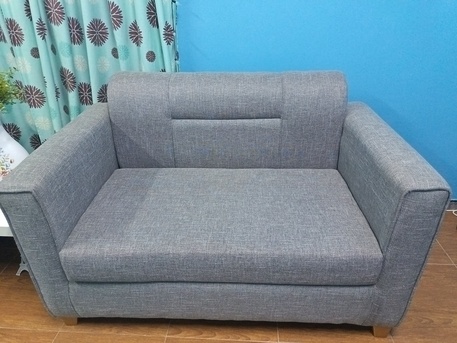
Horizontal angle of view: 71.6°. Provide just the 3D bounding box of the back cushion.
[{"bbox_3d":[-0.006,-0.227,1.425,0.975,0.407,0.166,0,25,3],"label":"back cushion"}]

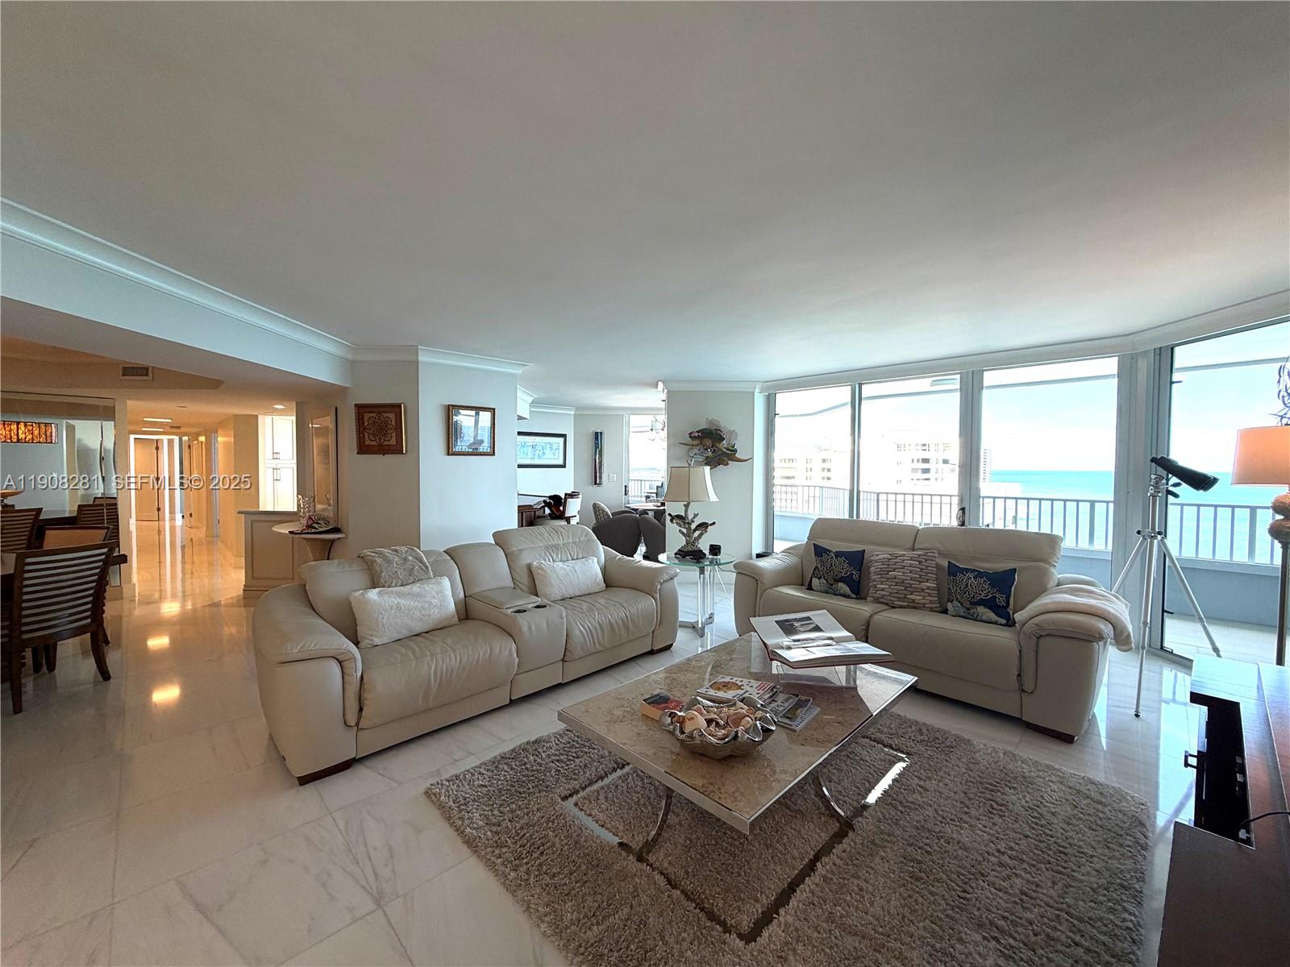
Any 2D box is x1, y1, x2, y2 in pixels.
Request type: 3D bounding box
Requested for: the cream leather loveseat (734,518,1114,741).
[{"bbox_3d":[1.845,0.796,3.716,1.030,0.970,2.300,-1,2,-41],"label":"cream leather loveseat"}]

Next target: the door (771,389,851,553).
[{"bbox_3d":[1.881,0.076,5.973,1.003,2.250,0.060,2,2,43],"label":"door"}]

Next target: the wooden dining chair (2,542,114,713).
[{"bbox_3d":[-3.721,0.809,3.135,0.600,0.900,0.490,1,2,9],"label":"wooden dining chair"}]

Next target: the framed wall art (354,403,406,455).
[{"bbox_3d":[-2.295,-0.470,4.527,0.441,0.438,0.040,0,2,0],"label":"framed wall art"}]

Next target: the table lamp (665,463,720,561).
[{"bbox_3d":[0.416,0.232,4.709,0.470,0.860,0.440,0,2,0],"label":"table lamp"}]

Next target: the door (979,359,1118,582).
[{"bbox_3d":[3.384,0.131,4.450,0.090,2.250,0.950,-1,2,-45],"label":"door"}]

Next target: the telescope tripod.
[{"bbox_3d":[3.176,0.617,3.308,0.790,1.370,0.760,0,2,-5],"label":"telescope tripod"}]

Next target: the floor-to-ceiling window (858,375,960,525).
[{"bbox_3d":[2.630,0.099,5.268,0.978,2.250,0.060,2,2,43],"label":"floor-to-ceiling window"}]

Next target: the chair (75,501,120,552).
[{"bbox_3d":[-7.035,0.689,6.504,0.570,0.900,0.490,1,2,12],"label":"chair"}]

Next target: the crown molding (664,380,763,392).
[{"bbox_3d":[0.797,-1.146,6.162,1.178,0.120,0.100,0,2,0],"label":"crown molding"}]

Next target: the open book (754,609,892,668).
[{"bbox_3d":[0.776,0.732,2.397,0.410,0.110,0.680,-5,2,-3],"label":"open book"}]

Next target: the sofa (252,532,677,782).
[{"bbox_3d":[-0.967,0.803,3.452,2.490,0.940,1.000,-2,2,-45],"label":"sofa"}]

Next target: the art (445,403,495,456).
[{"bbox_3d":[-1.616,-0.487,4.879,0.030,0.463,0.475,2,2,44],"label":"art"}]

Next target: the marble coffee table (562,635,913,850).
[{"bbox_3d":[0.463,1.111,2.268,0.905,0.405,1.420,2,2,44],"label":"marble coffee table"}]

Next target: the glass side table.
[{"bbox_3d":[0.450,0.949,4.480,0.655,0.590,0.655,0,2,0],"label":"glass side table"}]

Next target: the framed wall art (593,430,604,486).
[{"bbox_3d":[-0.800,-0.435,9.038,0.175,0.965,0.070,0,2,0],"label":"framed wall art"}]

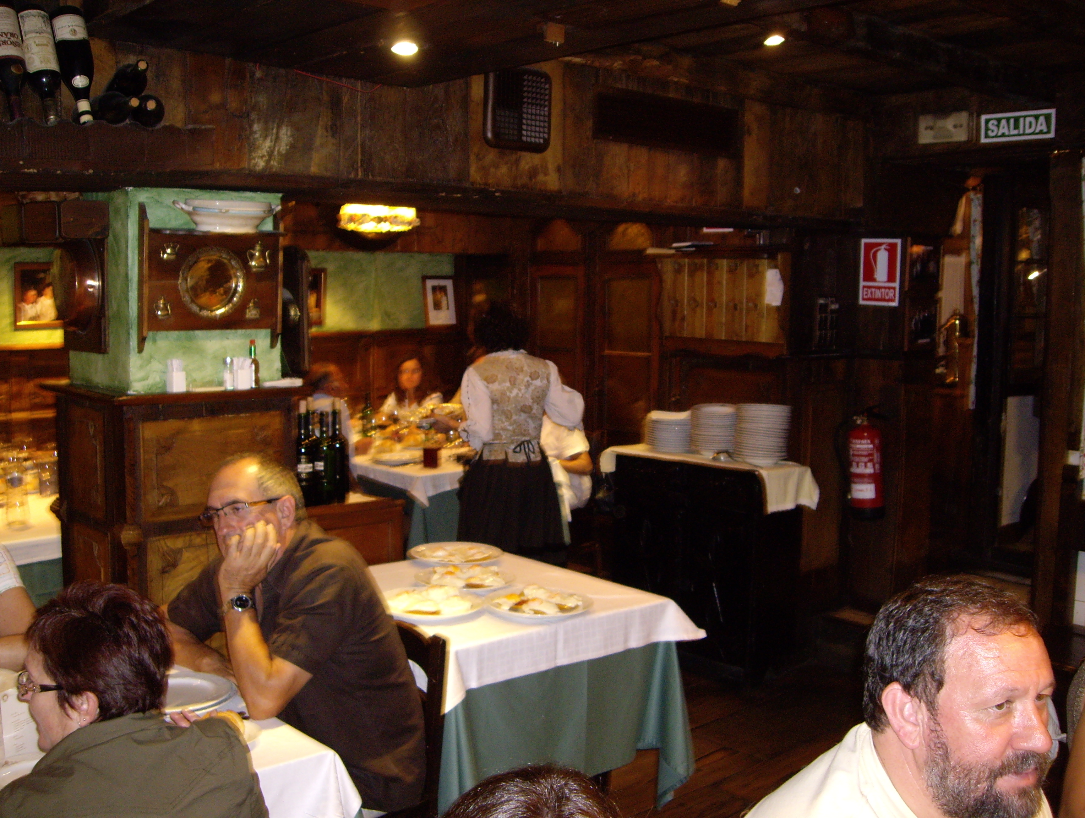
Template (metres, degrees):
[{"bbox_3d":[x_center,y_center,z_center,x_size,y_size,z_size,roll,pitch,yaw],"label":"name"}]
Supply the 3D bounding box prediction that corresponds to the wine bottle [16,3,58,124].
[{"bbox_3d":[-1.339,-0.926,3.200,0.076,0.300,0.076,-9,2,0],"label":"wine bottle"}]

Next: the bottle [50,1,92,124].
[{"bbox_3d":[-1.154,-0.853,2.970,0.083,0.298,0.083,-11,-9,-11],"label":"bottle"}]

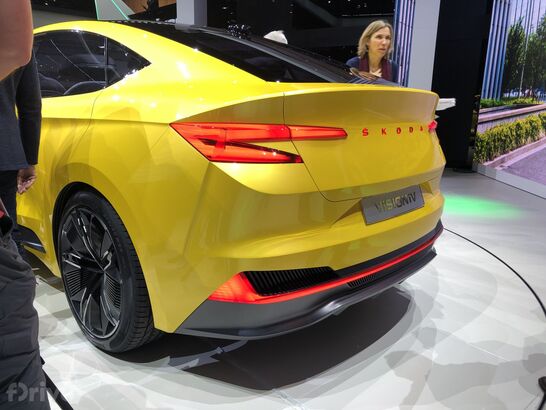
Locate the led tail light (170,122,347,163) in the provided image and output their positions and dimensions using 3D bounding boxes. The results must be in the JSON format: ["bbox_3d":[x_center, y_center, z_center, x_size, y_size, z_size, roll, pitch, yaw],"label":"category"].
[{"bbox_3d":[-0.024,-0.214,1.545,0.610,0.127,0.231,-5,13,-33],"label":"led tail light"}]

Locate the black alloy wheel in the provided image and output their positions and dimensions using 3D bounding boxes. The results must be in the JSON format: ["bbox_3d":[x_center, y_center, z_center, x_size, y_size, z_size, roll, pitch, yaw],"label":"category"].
[{"bbox_3d":[-0.729,0.284,2.032,0.750,0.750,0.250,12,15,41],"label":"black alloy wheel"}]

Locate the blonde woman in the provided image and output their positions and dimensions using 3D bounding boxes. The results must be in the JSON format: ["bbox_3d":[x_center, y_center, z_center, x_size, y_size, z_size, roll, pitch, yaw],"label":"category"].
[{"bbox_3d":[0.694,-0.467,3.325,0.480,1.720,0.320,1,12,-7],"label":"blonde woman"}]

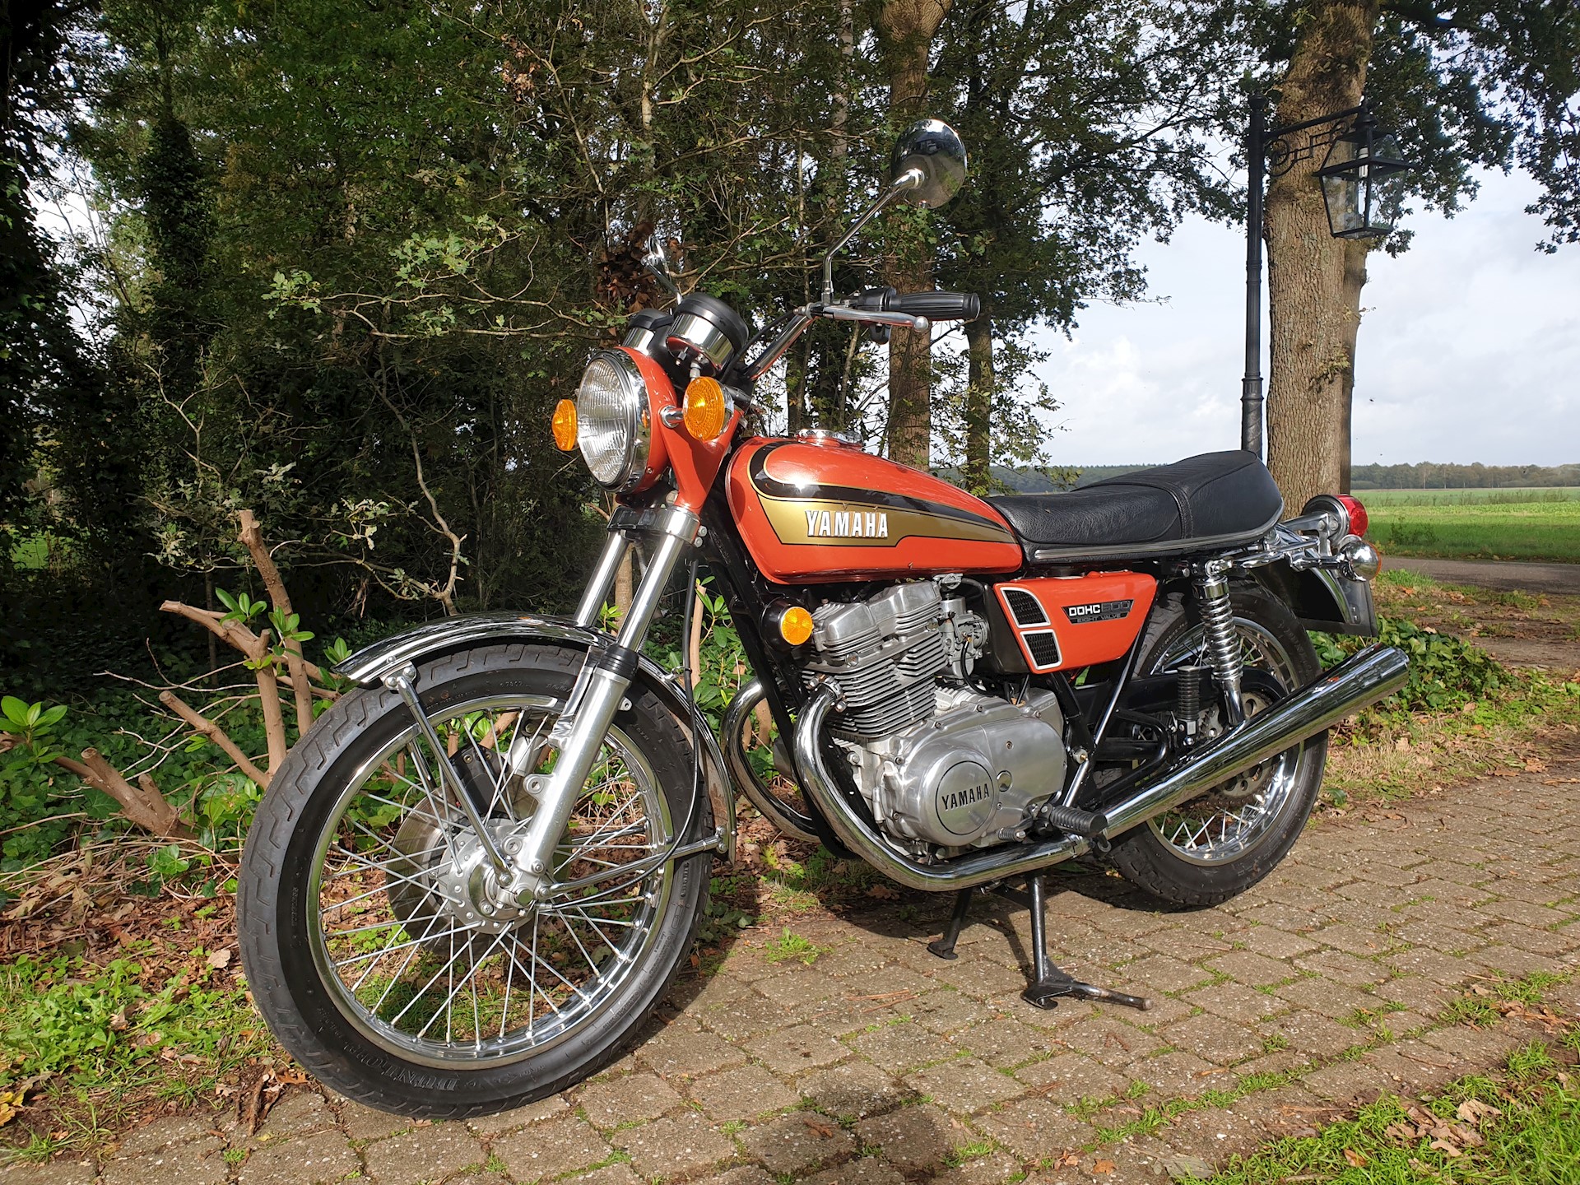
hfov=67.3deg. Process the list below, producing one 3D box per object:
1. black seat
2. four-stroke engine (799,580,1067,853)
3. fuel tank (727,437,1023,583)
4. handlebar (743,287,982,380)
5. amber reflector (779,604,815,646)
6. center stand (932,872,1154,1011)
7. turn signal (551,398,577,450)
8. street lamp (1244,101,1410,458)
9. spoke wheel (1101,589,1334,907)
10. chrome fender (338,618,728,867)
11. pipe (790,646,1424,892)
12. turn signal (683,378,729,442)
[{"bbox_3d":[0.647,-0.169,2.200,0.715,0.180,0.260,-5,5,-29],"label":"black seat"},{"bbox_3d":[0.198,0.204,1.962,0.445,0.452,0.420,-5,5,-29],"label":"four-stroke engine"},{"bbox_3d":[0.143,-0.143,1.915,0.515,0.225,0.270,-5,5,-29],"label":"fuel tank"},{"bbox_3d":[-0.052,-0.347,1.795,0.230,0.127,0.830,-5,5,-32],"label":"handlebar"},{"bbox_3d":[0.007,0.049,1.715,0.058,0.058,0.018,-5,5,-29],"label":"amber reflector"},{"bbox_3d":[0.404,0.548,2.032,0.190,0.262,0.430,-5,5,-29],"label":"center stand"},{"bbox_3d":[-0.345,-0.269,1.903,0.065,0.084,0.084,-5,5,-32],"label":"turn signal"},{"bbox_3d":[2.767,-1.185,6.202,0.380,2.932,0.850,-6,6,-44],"label":"street lamp"},{"bbox_3d":[0.823,0.286,2.321,0.650,0.650,0.106,-5,5,-29],"label":"spoke wheel"},{"bbox_3d":[-0.335,0.225,1.665,0.565,0.412,0.115,-5,5,-32],"label":"chrome fender"},{"bbox_3d":[0.594,0.245,1.990,1.295,0.350,0.175,-5,5,-29],"label":"pipe"},{"bbox_3d":[-0.093,-0.233,1.507,0.065,0.084,0.084,-5,5,-32],"label":"turn signal"}]

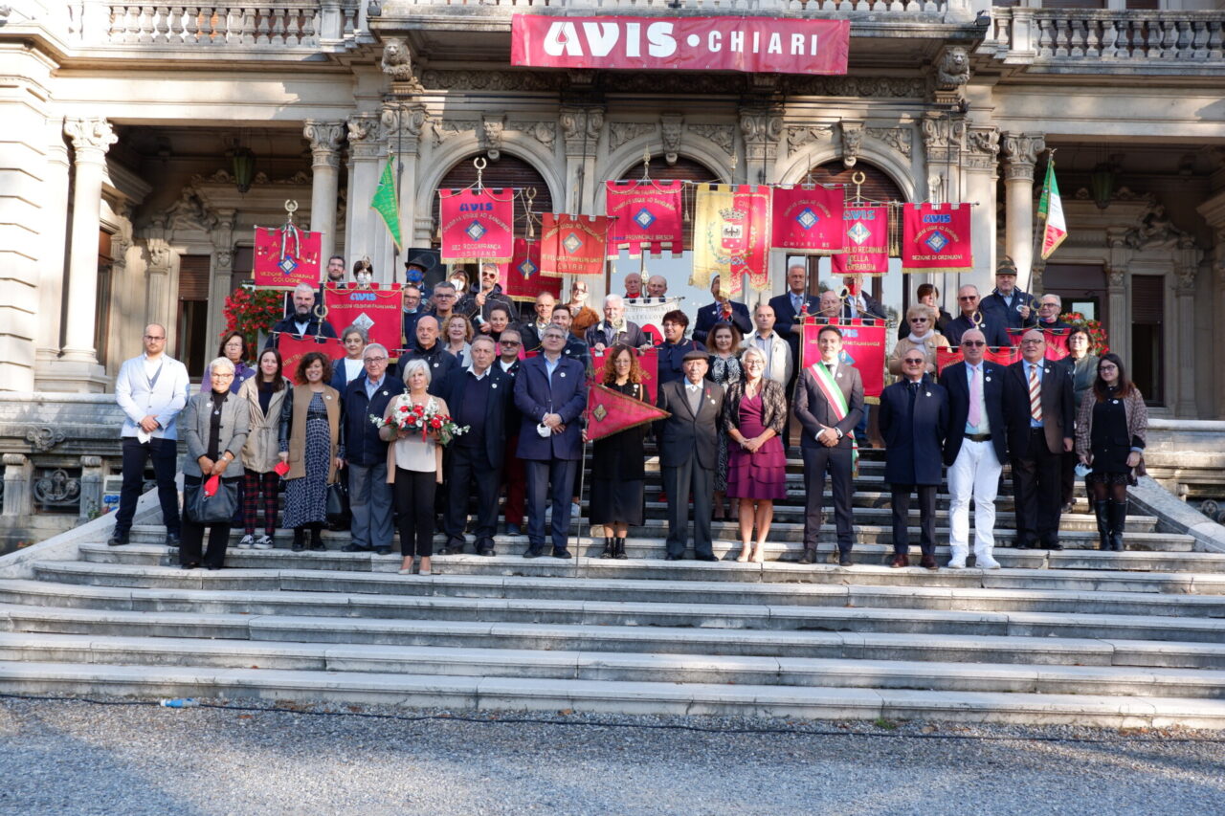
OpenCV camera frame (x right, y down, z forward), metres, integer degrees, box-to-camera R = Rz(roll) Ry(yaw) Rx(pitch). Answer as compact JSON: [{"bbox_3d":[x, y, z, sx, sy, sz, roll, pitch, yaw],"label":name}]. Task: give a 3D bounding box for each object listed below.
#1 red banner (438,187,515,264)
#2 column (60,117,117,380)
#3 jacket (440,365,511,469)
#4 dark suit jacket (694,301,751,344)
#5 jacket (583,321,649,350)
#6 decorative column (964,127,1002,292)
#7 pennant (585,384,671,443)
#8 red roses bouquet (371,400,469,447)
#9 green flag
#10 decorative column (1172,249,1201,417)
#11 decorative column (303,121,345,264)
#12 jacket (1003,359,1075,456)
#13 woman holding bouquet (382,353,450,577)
[{"bbox_3d":[-1.331,-1.787,12.038,0.760,0.740,0.060,2,-4,0],"label":"red banner"},{"bbox_3d":[-7.217,-2.253,16.781,0.560,3.500,0.560,1,-4,2],"label":"column"},{"bbox_3d":[-1.077,0.076,9.709,0.580,0.820,0.340,2,-4,-2],"label":"jacket"},{"bbox_3d":[1.108,-0.716,12.481,0.570,0.770,0.340,1,-4,2],"label":"dark suit jacket"},{"bbox_3d":[0.025,-0.463,11.010,0.570,0.700,0.360,1,-4,2],"label":"jacket"},{"bbox_3d":[4.976,-2.146,16.484,0.513,3.400,0.420,1,-4,2],"label":"decorative column"},{"bbox_3d":[0.117,0.045,9.620,0.670,0.460,0.100,1,-4,2],"label":"pennant"},{"bbox_3d":[-1.431,0.103,9.134,0.720,0.370,0.340,2,-4,-3],"label":"red roses bouquet"},{"bbox_3d":[-2.304,-2.075,12.468,0.340,1.020,0.200,1,-4,2],"label":"green flag"},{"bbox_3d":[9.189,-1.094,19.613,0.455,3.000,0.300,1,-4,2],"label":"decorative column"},{"bbox_3d":[-3.977,-2.194,16.733,0.540,3.500,0.540,1,-4,2],"label":"decorative column"},{"bbox_3d":[3.435,0.000,9.857,0.570,0.810,0.340,1,-4,11],"label":"jacket"},{"bbox_3d":[-1.493,0.436,9.252,0.508,1.632,0.420,2,-4,-4],"label":"woman holding bouquet"}]

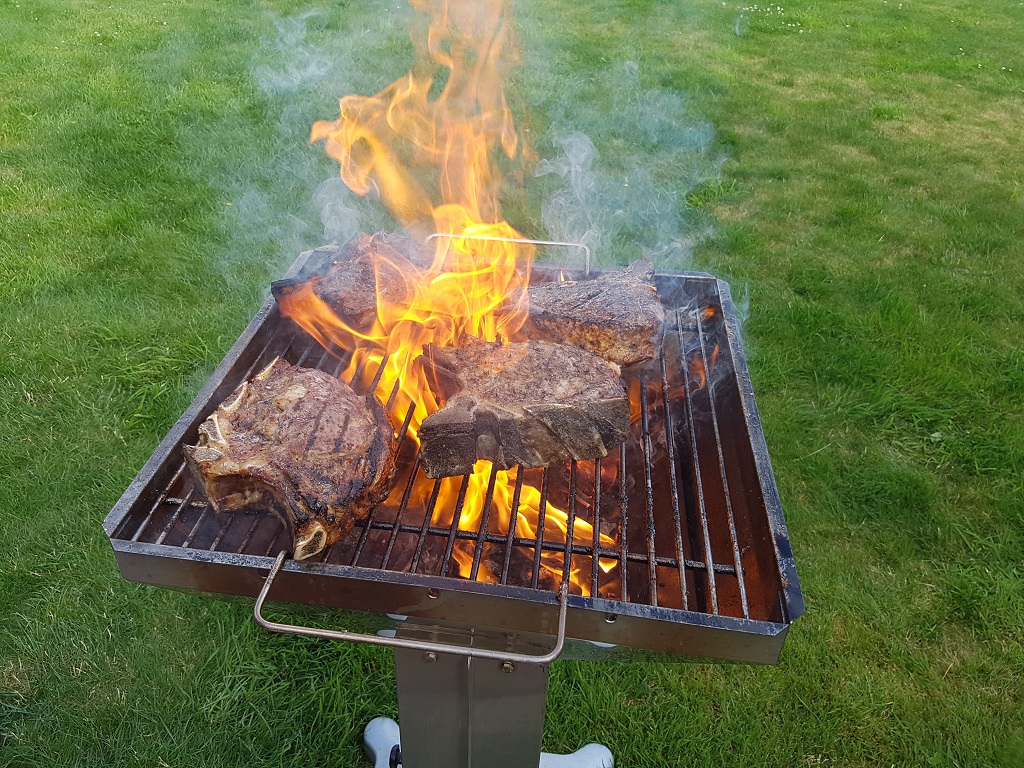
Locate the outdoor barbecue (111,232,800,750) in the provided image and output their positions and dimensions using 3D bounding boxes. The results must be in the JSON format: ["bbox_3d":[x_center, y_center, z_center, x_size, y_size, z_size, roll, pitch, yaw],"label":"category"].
[{"bbox_3d":[-0.027,0.389,0.973,0.540,0.950,0.590,5,36,6],"label":"outdoor barbecue"}]

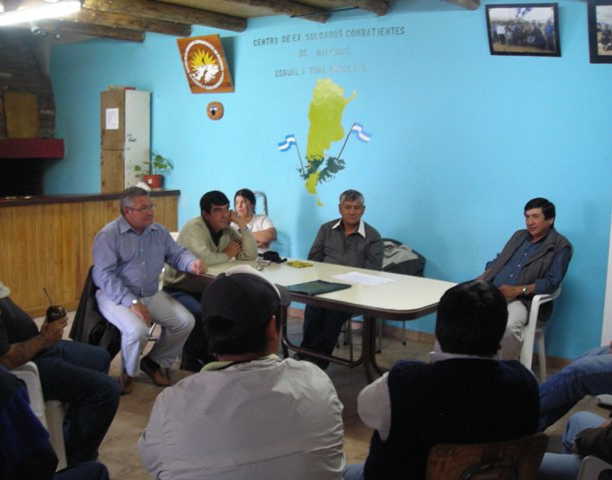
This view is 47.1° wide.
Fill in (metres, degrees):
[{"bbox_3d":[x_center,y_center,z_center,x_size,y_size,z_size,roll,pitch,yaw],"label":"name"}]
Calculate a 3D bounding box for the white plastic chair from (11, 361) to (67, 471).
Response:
[{"bbox_3d":[-1.361,0.715,3.065,0.560,0.820,0.560,1,8,-3],"label":"white plastic chair"}]

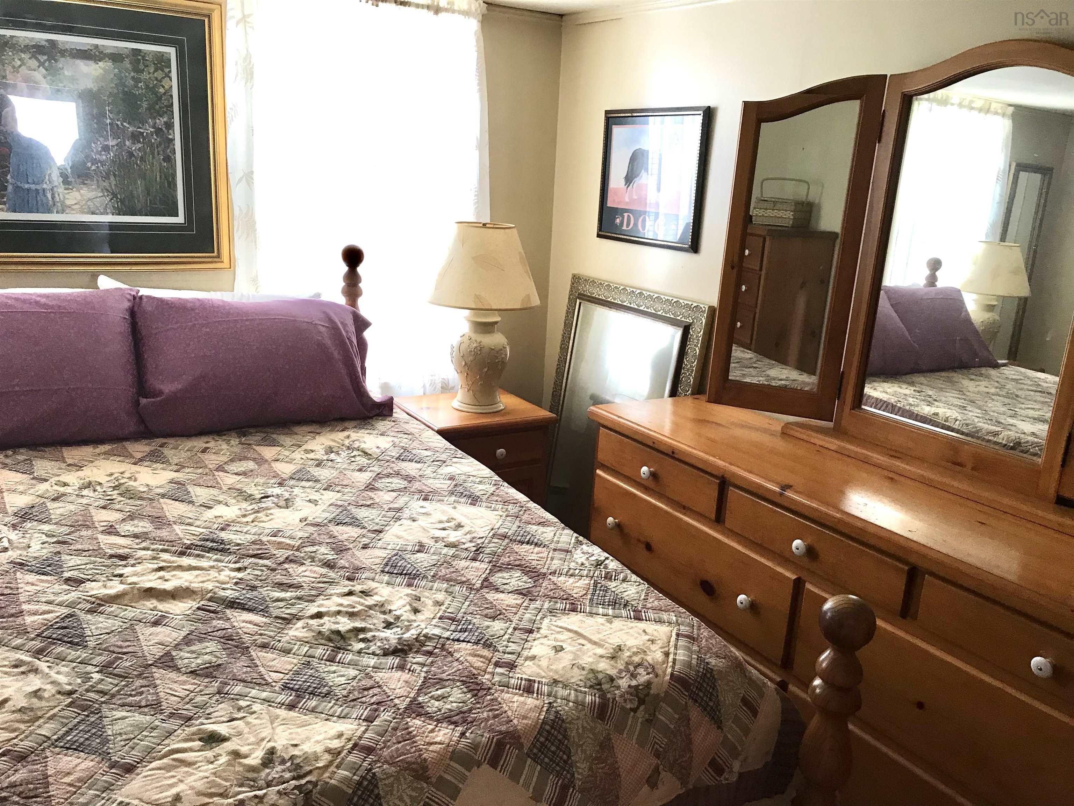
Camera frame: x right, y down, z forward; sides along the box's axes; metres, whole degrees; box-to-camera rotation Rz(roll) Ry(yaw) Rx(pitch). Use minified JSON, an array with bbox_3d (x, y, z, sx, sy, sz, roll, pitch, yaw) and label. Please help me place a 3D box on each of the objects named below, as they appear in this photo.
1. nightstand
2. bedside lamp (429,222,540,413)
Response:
[{"bbox_3d":[-0.264,0.299,3.357,0.498,0.585,0.436,-7,18,-33],"label":"nightstand"},{"bbox_3d":[-0.201,-0.319,3.229,0.409,0.681,0.409,3,15,-1],"label":"bedside lamp"}]

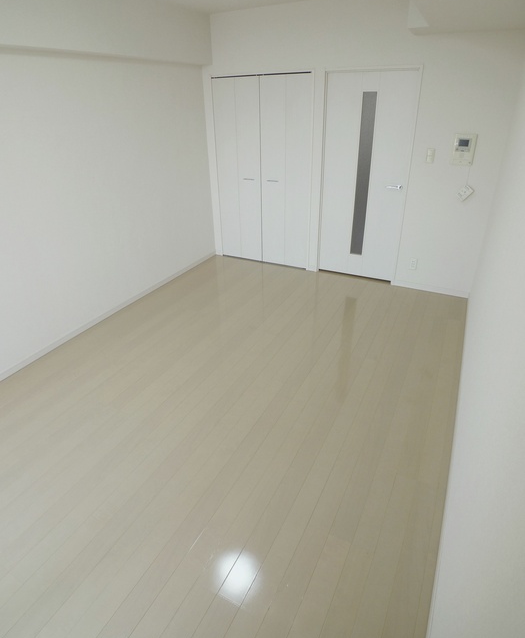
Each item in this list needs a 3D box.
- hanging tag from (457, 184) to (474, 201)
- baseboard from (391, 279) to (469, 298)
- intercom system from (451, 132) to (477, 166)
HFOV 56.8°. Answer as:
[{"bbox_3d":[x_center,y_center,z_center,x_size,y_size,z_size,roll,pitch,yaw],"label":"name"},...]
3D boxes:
[{"bbox_3d":[1.761,-1.091,4.215,0.086,0.122,0.012,43,36,2],"label":"hanging tag"},{"bbox_3d":[1.622,-0.289,4.705,0.715,0.065,0.013,11,29,22],"label":"baseboard"},{"bbox_3d":[1.693,-1.415,4.073,0.173,0.247,0.032,11,29,22],"label":"intercom system"}]

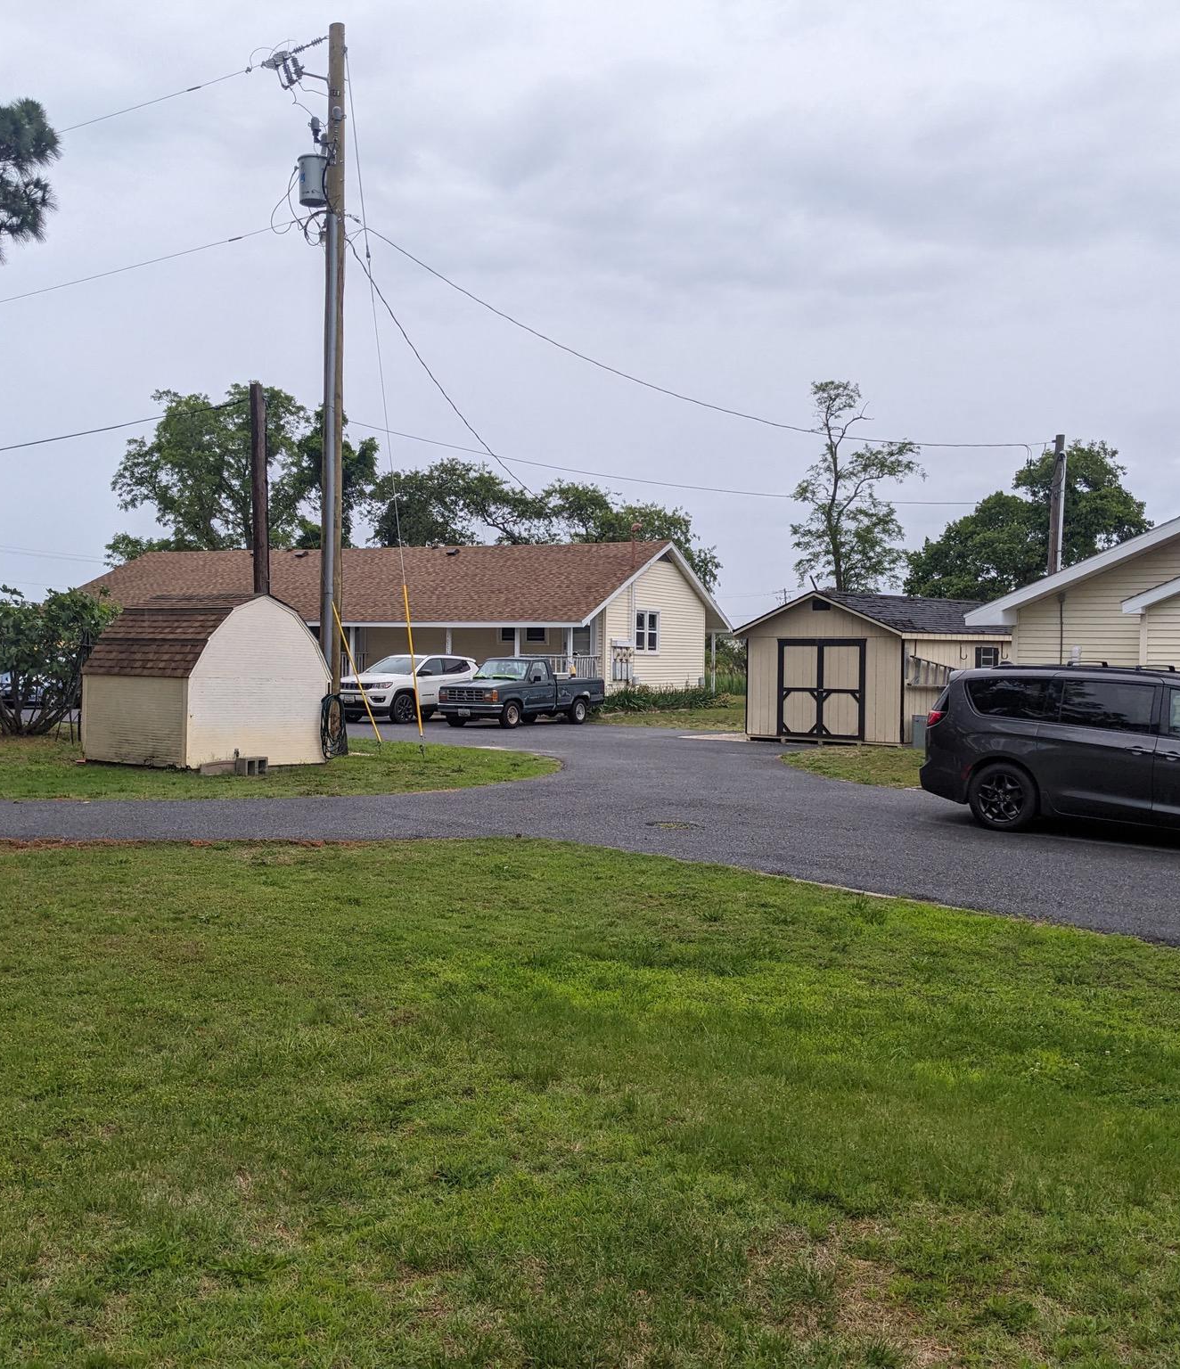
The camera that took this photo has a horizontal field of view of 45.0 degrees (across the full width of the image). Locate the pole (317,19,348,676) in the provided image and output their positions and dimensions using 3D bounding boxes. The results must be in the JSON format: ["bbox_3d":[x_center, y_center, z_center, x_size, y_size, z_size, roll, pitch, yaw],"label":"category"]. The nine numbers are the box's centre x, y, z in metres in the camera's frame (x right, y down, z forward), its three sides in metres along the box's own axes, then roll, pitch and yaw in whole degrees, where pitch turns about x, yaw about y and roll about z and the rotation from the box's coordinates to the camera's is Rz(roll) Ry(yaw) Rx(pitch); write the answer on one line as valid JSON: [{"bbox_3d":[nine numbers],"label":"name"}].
[{"bbox_3d":[-4.098,-4.693,22.914,0.340,11.700,0.340,1,1,0],"label":"pole"}]

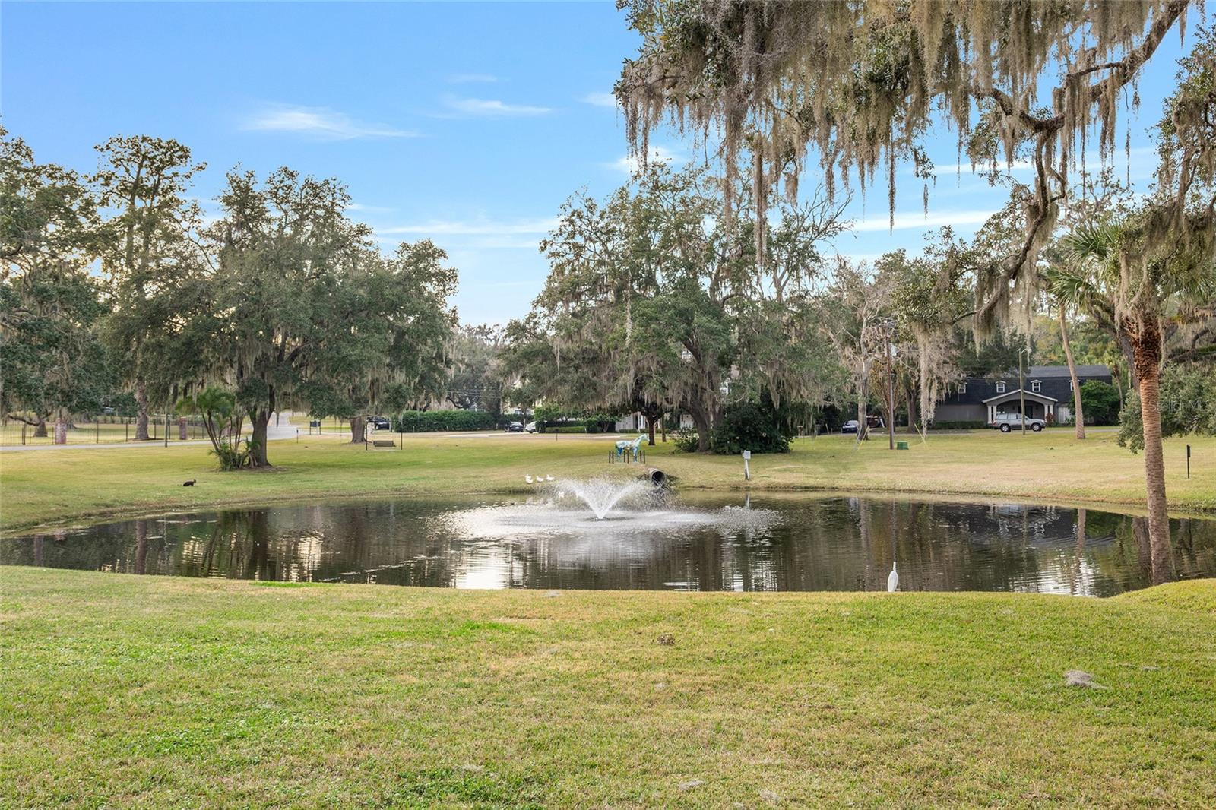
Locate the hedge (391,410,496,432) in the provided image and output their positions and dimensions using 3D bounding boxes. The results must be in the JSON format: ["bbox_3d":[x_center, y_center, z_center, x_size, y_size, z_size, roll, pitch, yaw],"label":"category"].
[{"bbox_3d":[-23.157,2.281,167.000,15.000,2.950,1.800,-1,0,-30],"label":"hedge"}]

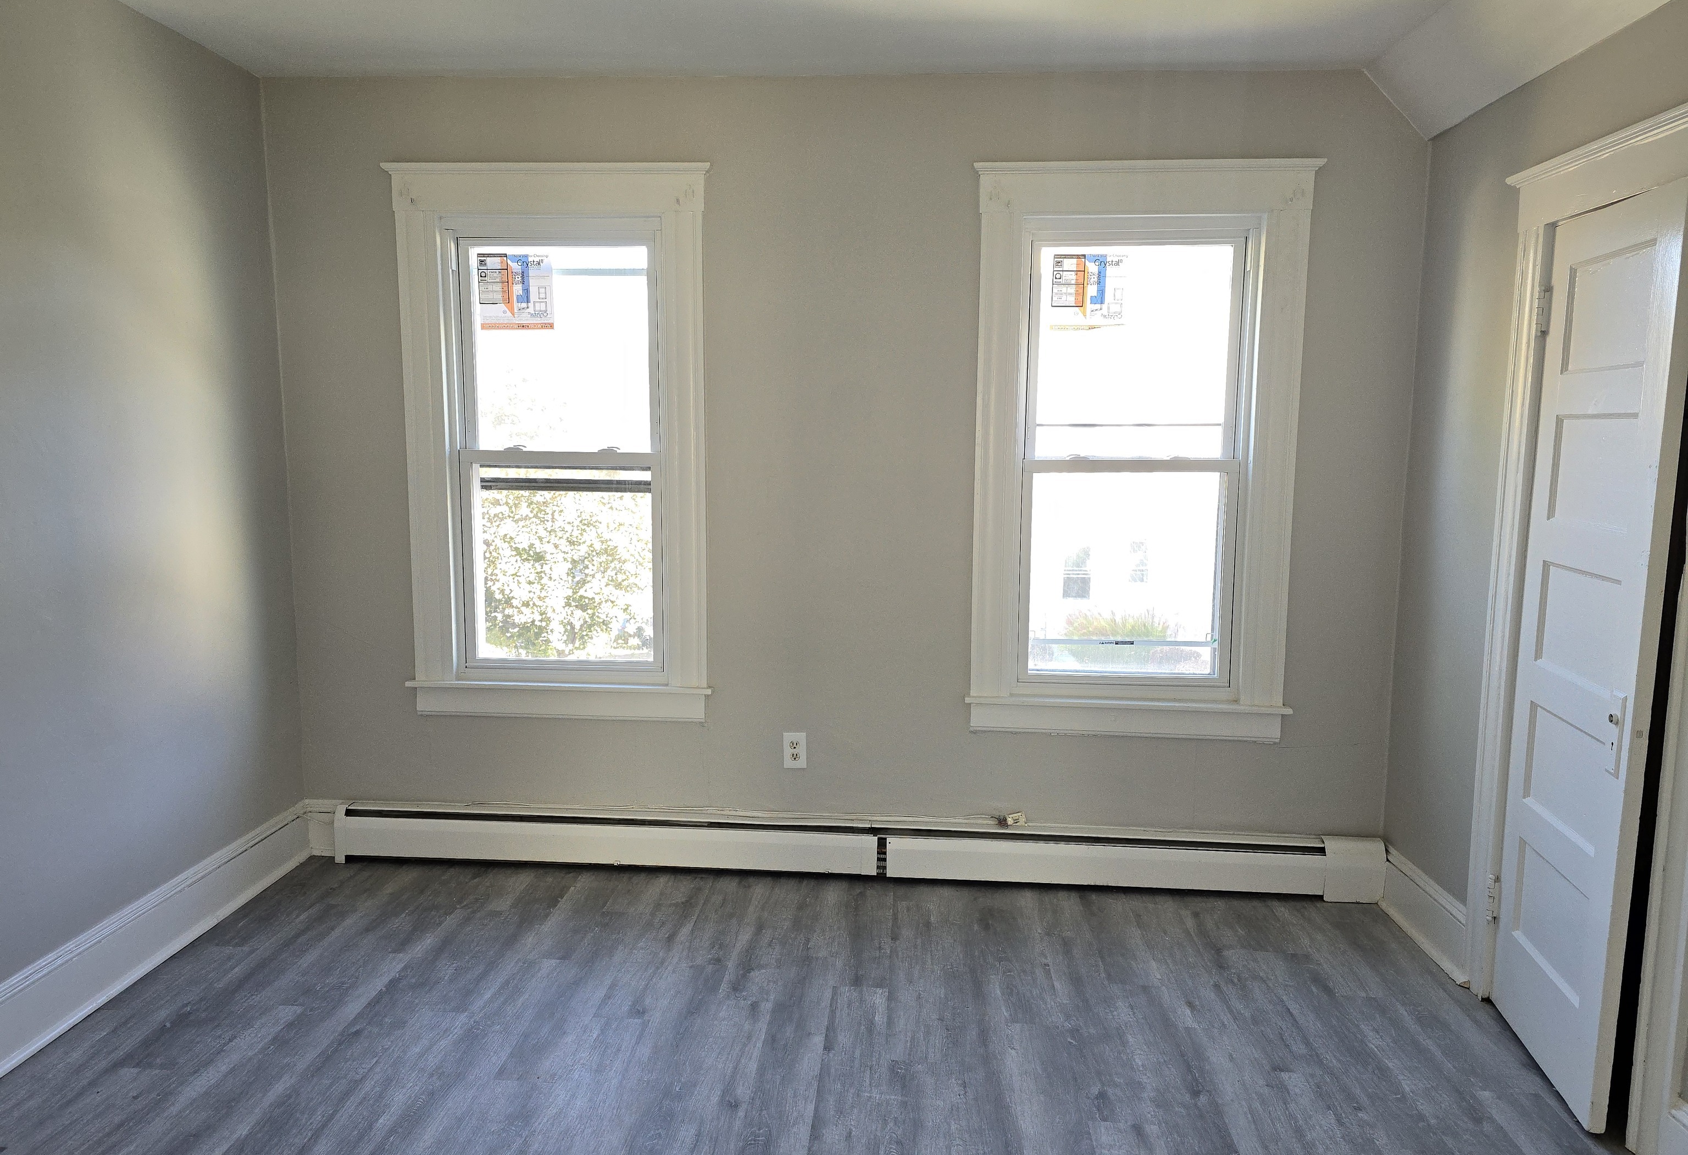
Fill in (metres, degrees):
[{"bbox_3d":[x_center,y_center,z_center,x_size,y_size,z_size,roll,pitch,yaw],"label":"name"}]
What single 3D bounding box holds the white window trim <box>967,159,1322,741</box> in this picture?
[{"bbox_3d":[0.892,-0.362,3.468,1.020,1.752,0.135,1,8,4],"label":"white window trim"}]

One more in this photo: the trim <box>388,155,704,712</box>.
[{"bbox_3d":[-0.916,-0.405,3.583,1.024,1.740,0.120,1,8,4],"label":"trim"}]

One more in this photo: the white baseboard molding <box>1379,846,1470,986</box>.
[{"bbox_3d":[1.681,0.946,3.243,0.040,0.215,0.570,1,8,4],"label":"white baseboard molding"}]

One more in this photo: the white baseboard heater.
[{"bbox_3d":[-0.010,0.884,3.649,3.382,0.198,0.077,1,8,4],"label":"white baseboard heater"}]

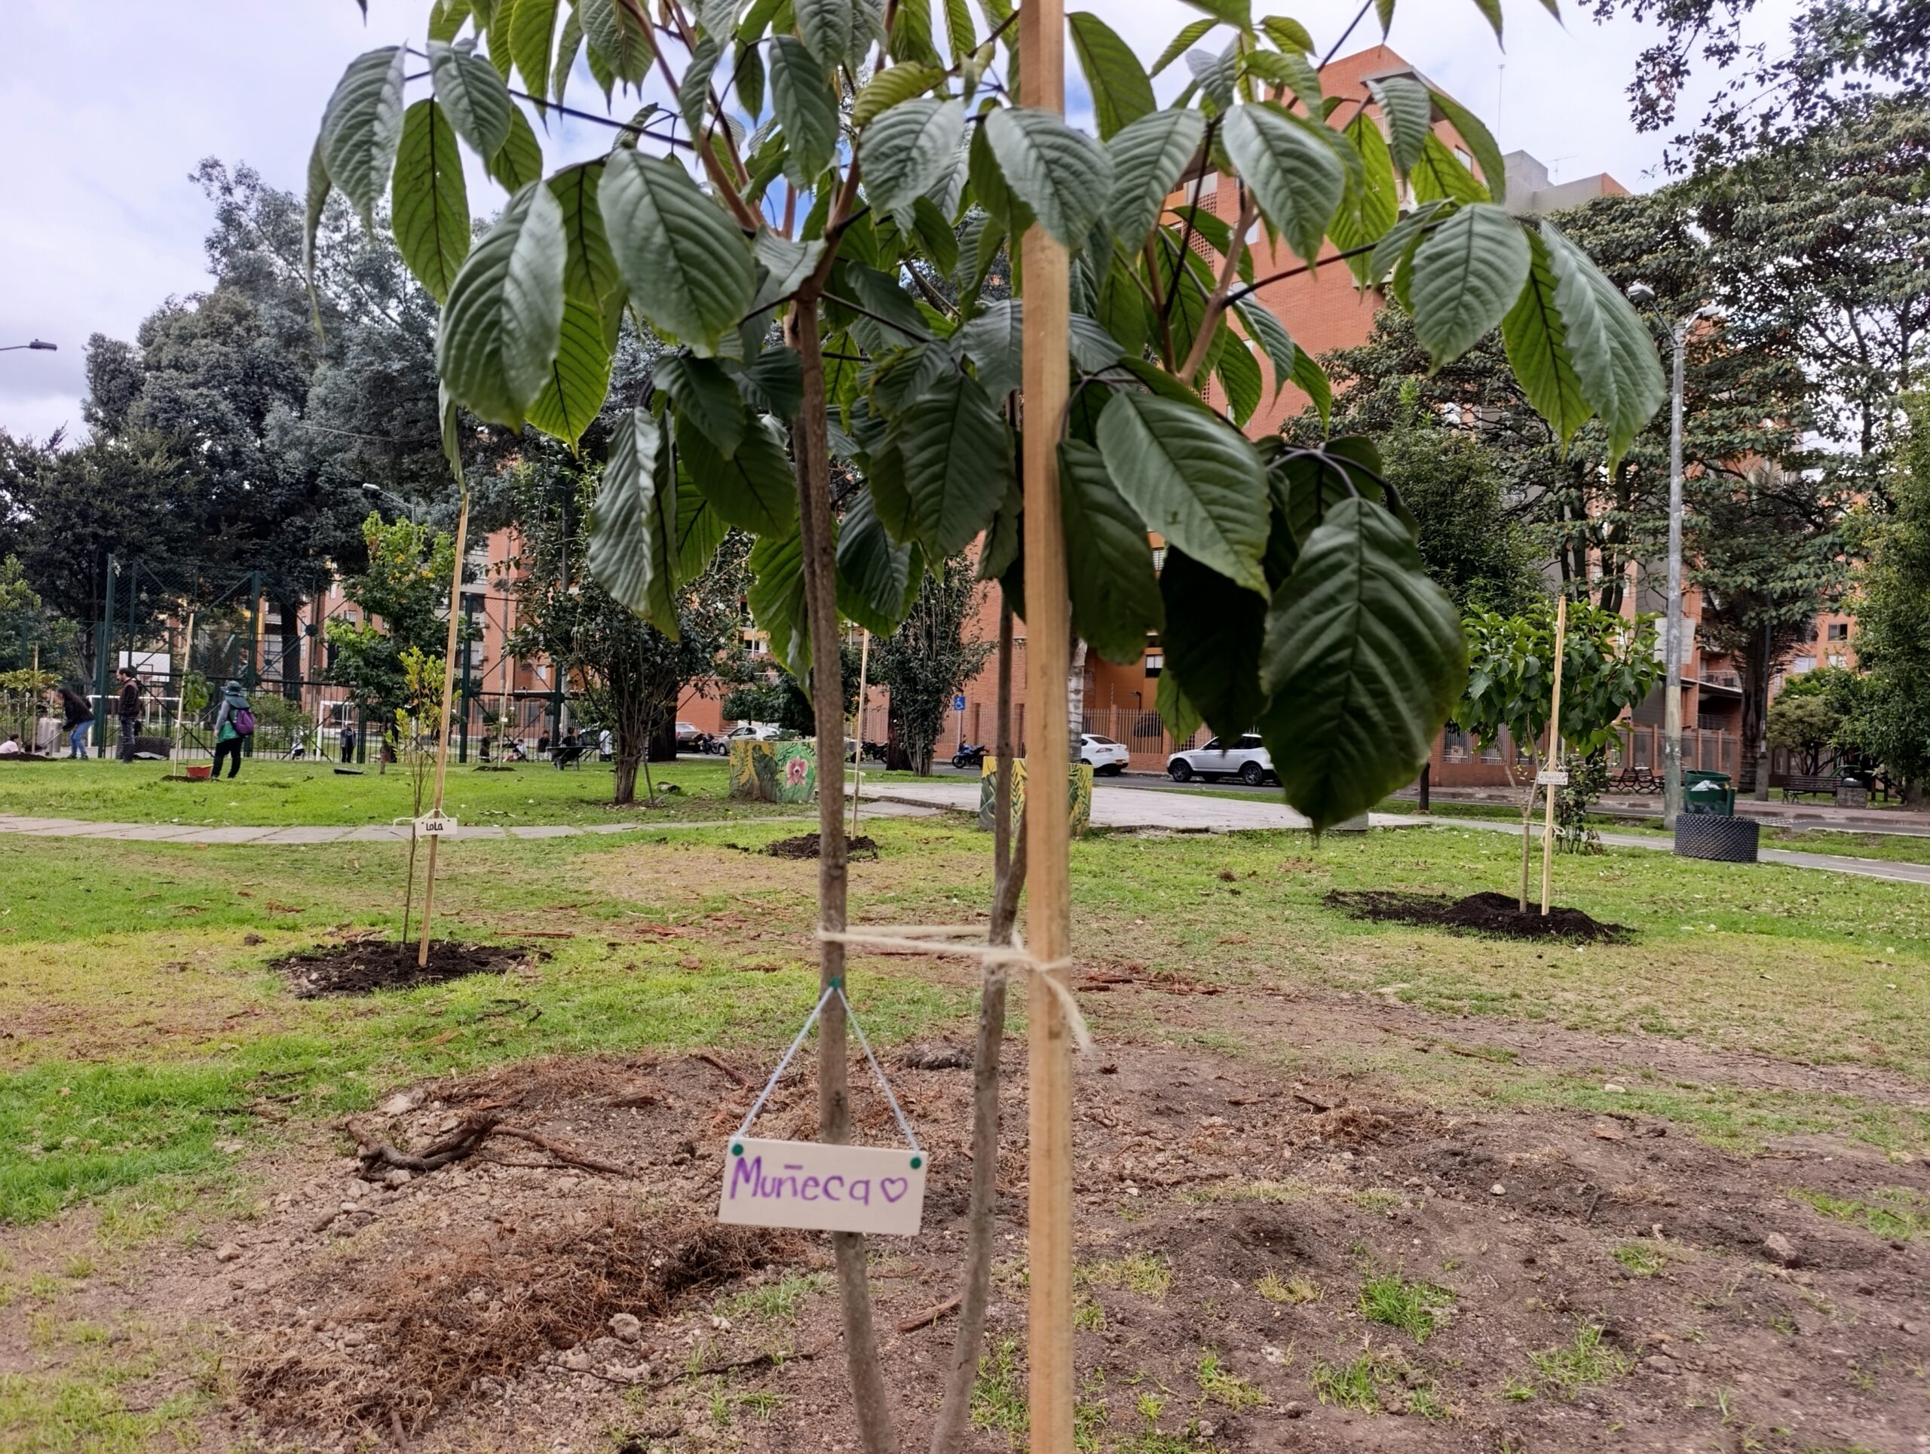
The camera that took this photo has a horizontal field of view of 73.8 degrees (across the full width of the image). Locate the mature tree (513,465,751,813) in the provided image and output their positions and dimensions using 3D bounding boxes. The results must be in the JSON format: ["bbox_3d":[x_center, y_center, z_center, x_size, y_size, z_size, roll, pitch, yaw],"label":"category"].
[{"bbox_3d":[-5.271,-1.468,20.000,3.400,5.200,3.300,2,-1,0],"label":"mature tree"}]

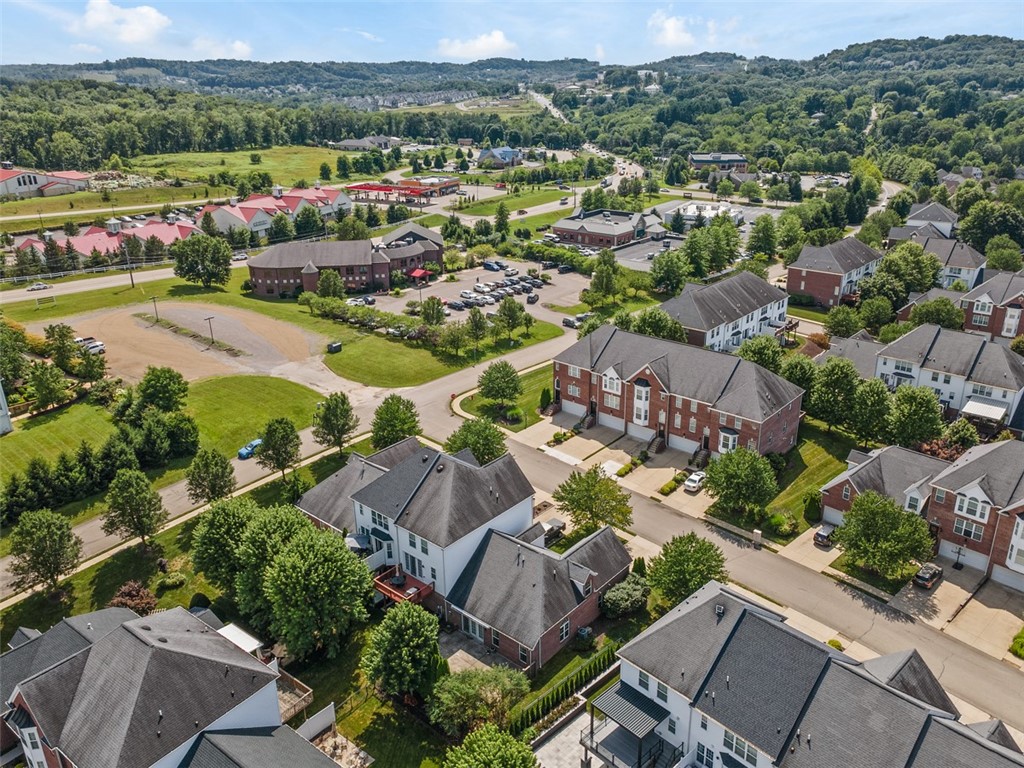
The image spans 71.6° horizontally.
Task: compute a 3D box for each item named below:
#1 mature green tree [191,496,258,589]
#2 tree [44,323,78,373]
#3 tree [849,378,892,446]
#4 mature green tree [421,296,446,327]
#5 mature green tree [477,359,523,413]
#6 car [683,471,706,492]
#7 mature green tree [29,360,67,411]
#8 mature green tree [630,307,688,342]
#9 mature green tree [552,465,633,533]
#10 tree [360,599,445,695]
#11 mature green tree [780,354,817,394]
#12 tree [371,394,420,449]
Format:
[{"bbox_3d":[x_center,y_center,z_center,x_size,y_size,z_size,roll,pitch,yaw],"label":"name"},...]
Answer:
[{"bbox_3d":[-29.257,16.735,73.669,7.462,10.605,7.462,-1,20,0],"label":"mature green tree"},{"bbox_3d":[-85.690,-6.390,134.650,5.200,10.200,5.200,-14,25,-31],"label":"tree"},{"bbox_3d":[52.215,4.386,103.721,6.200,10.800,6.200,-1,21,0],"label":"tree"},{"bbox_3d":[-15.854,-14.504,143.626,5.300,6.600,5.300,-1,21,0],"label":"mature green tree"},{"bbox_3d":[-1.876,0.323,116.814,7.300,8.600,7.300,-1,21,0],"label":"mature green tree"},{"bbox_3d":[25.177,12.588,94.705,1.860,1.460,4.800,18,28,39],"label":"car"},{"bbox_3d":[-80.758,0.192,123.773,5.800,8.900,5.800,-1,21,0],"label":"mature green tree"},{"bbox_3d":[25.250,-6.671,124.969,9.000,13.300,9.000,-1,21,0],"label":"mature green tree"},{"bbox_3d":[9.440,13.880,83.600,9.330,8.420,9.330,-1,21,0],"label":"mature green tree"},{"bbox_3d":[-9.463,23.435,61.794,7.404,9.397,7.404,-1,20,0],"label":"tree"},{"bbox_3d":[46.370,0.380,114.810,6.300,10.500,6.300,-1,21,0],"label":"mature green tree"},{"bbox_3d":[-17.070,5.850,104.460,7.270,8.740,7.270,-1,21,0],"label":"tree"}]

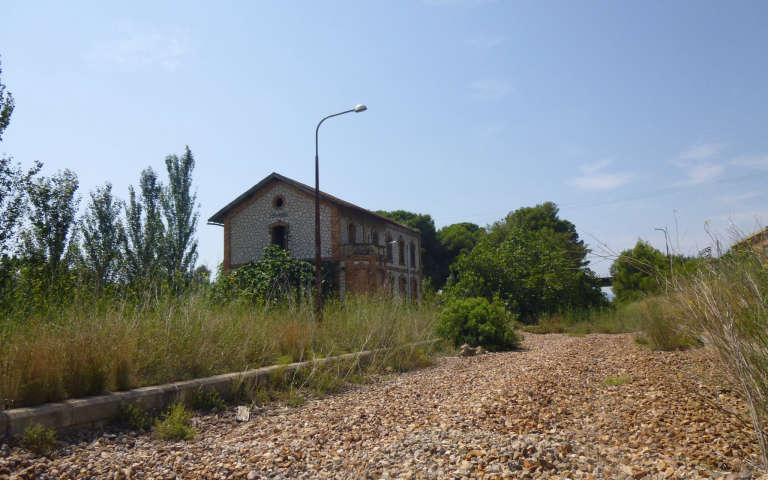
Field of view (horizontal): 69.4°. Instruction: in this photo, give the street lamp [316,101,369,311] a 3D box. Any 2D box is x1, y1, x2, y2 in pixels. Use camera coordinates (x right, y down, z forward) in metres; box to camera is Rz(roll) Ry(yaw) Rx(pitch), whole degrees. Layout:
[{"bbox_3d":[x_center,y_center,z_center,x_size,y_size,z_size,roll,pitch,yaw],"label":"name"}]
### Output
[{"bbox_3d":[-1.202,-0.380,15.694,1.600,6.868,0.250,-5,-8,24],"label":"street lamp"}]

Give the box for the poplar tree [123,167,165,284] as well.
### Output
[{"bbox_3d":[-11.660,0.552,27.009,1.972,8.538,1.972,-5,-8,24],"label":"poplar tree"}]

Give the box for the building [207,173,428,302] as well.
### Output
[{"bbox_3d":[-4.733,1.593,46.199,11.418,11.213,15.741,-5,-8,24],"label":"building"}]

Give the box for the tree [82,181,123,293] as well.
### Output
[{"bbox_3d":[-12.598,0.940,24.793,1.900,7.230,1.900,-5,-8,24],"label":"tree"}]

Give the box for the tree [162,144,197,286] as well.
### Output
[{"bbox_3d":[-10.748,-0.012,29.197,1.822,10.191,1.822,-5,-8,24],"label":"tree"}]

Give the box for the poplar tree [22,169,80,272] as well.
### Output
[{"bbox_3d":[-13.572,0.620,22.632,2.282,7.340,2.282,-5,-8,24],"label":"poplar tree"}]

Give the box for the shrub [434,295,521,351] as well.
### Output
[{"bbox_3d":[3.484,3.019,20.455,2.800,1.860,2.700,-5,-8,24],"label":"shrub"}]

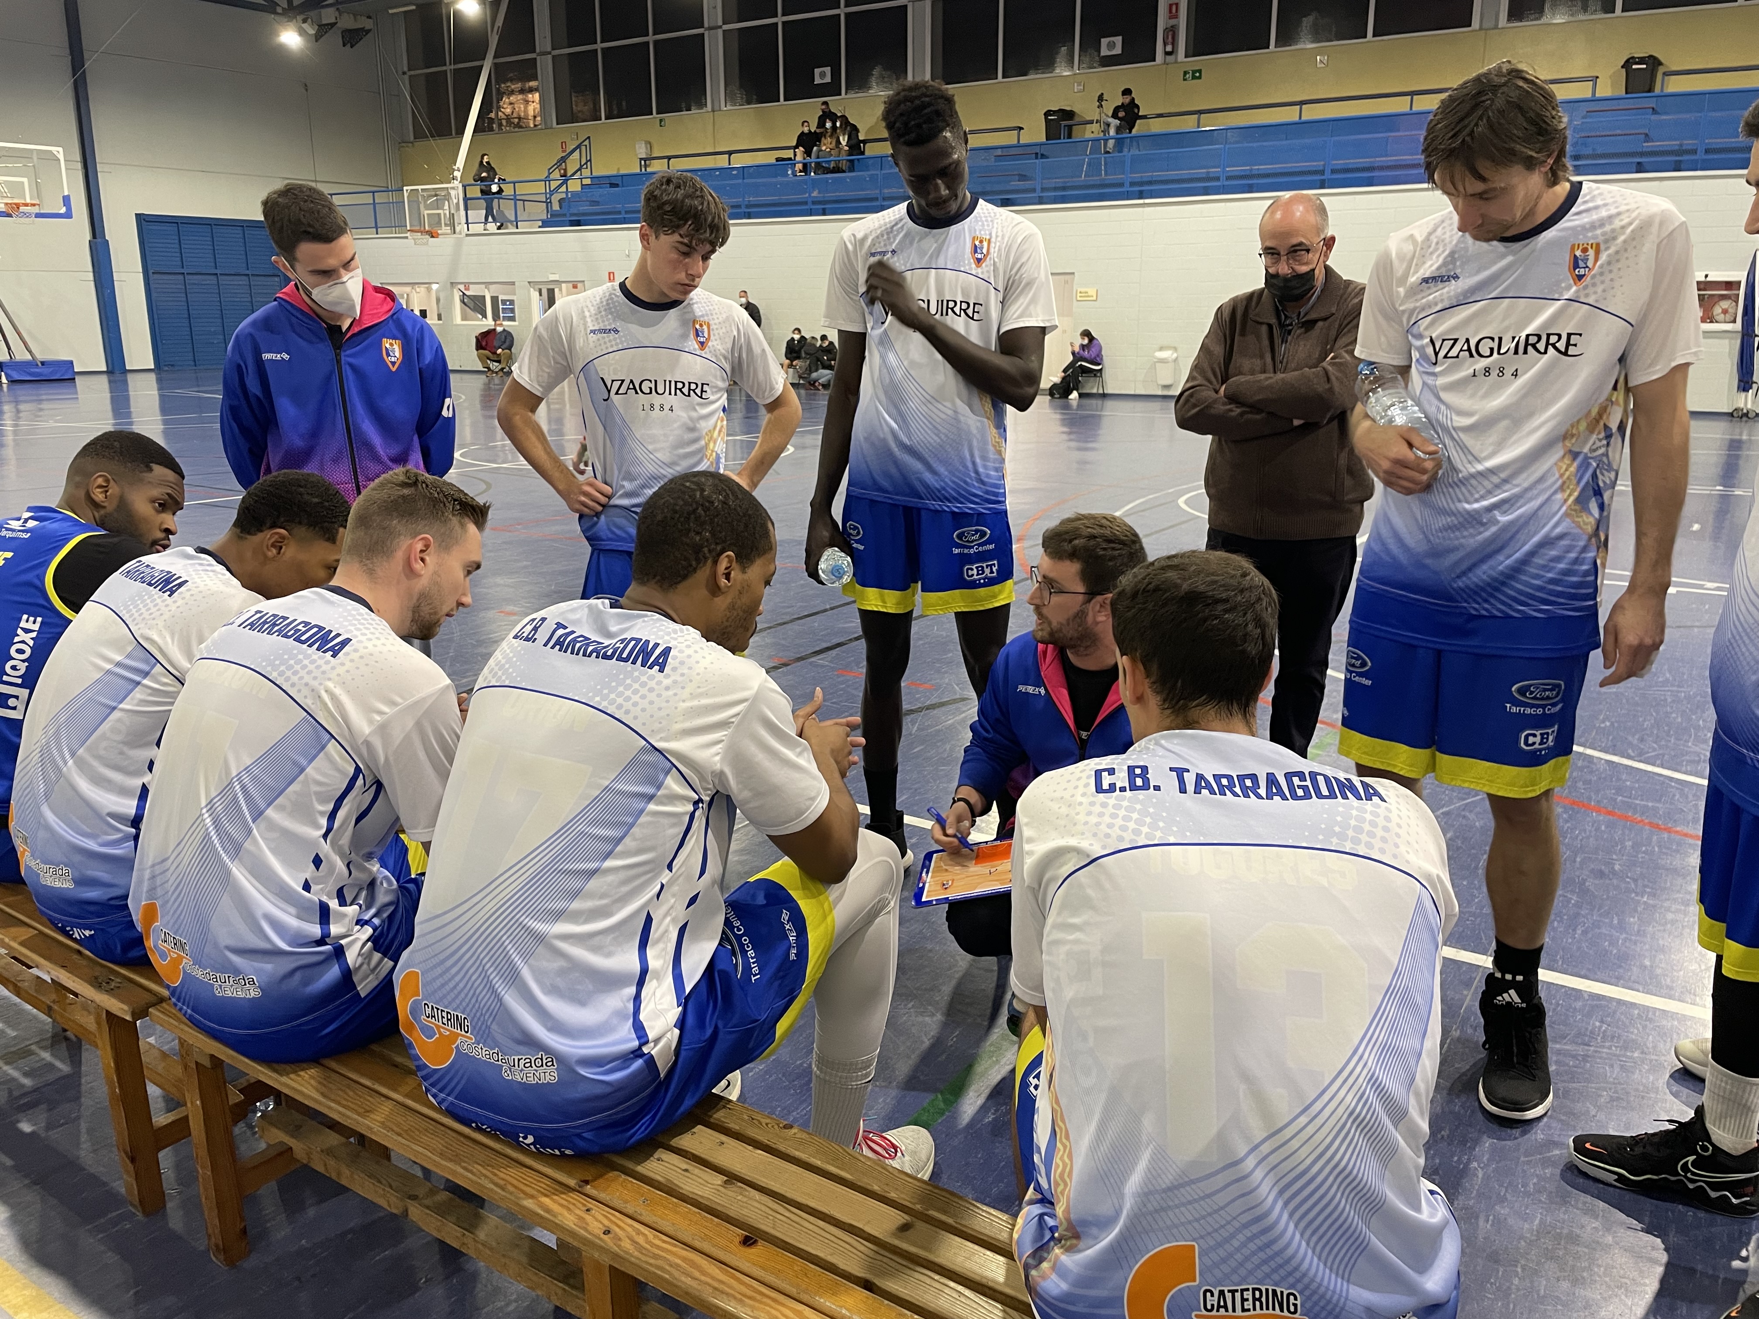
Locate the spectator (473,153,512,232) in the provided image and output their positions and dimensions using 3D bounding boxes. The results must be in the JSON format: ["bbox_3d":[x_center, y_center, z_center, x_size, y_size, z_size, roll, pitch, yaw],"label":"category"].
[{"bbox_3d":[-9.204,-11.079,31.337,0.750,1.670,0.550,7,16,26],"label":"spectator"}]

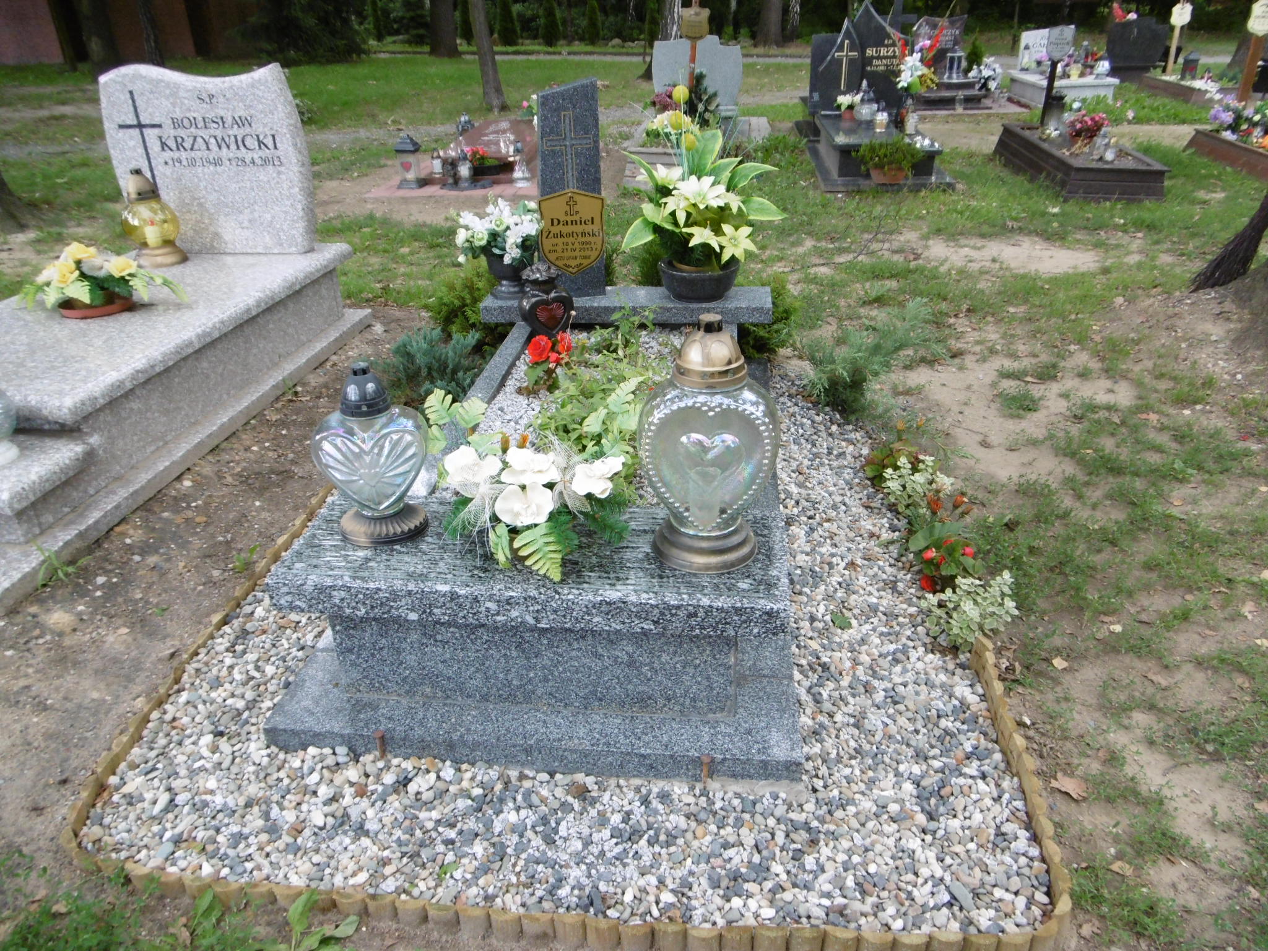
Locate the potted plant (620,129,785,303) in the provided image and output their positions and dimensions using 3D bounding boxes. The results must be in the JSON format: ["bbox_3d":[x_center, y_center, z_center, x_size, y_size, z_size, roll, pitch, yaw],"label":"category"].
[{"bbox_3d":[0.214,-0.809,2.769,0.530,0.510,0.420,2,29,6],"label":"potted plant"}]

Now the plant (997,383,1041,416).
[{"bbox_3d":[1.260,-0.249,2.879,0.140,0.080,0.135,2,29,6],"label":"plant"}]

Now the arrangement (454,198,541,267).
[{"bbox_3d":[-0.429,-0.782,2.865,0.269,0.197,0.230,2,29,6],"label":"arrangement"}]

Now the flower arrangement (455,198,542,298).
[{"bbox_3d":[-0.427,-0.744,2.886,0.269,0.317,0.250,2,29,6],"label":"flower arrangement"}]

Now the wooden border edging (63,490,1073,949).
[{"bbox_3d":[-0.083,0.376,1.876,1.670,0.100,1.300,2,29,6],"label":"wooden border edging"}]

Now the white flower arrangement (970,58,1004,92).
[{"bbox_3d":[3.829,-4.334,9.553,0.360,0.370,0.320,2,29,6],"label":"white flower arrangement"}]

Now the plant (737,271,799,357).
[{"bbox_3d":[0.484,-0.576,3.200,0.250,0.326,0.250,2,29,6],"label":"plant"}]

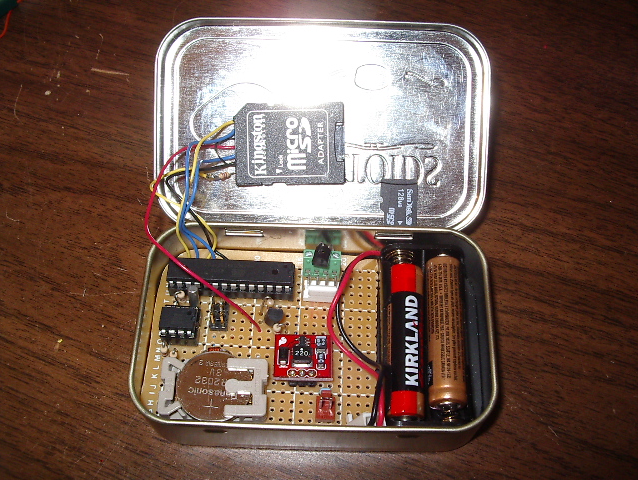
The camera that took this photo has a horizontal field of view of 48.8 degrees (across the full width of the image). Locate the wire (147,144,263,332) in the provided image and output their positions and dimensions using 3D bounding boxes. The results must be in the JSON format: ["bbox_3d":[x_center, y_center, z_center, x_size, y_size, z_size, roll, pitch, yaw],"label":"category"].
[{"bbox_3d":[-0.032,0.000,0.197,0.033,0.013,0.053,0,83,0],"label":"wire"}]

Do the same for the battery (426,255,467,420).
[{"bbox_3d":[0.036,0.027,0.202,0.011,0.011,0.046,3,58,1],"label":"battery"}]

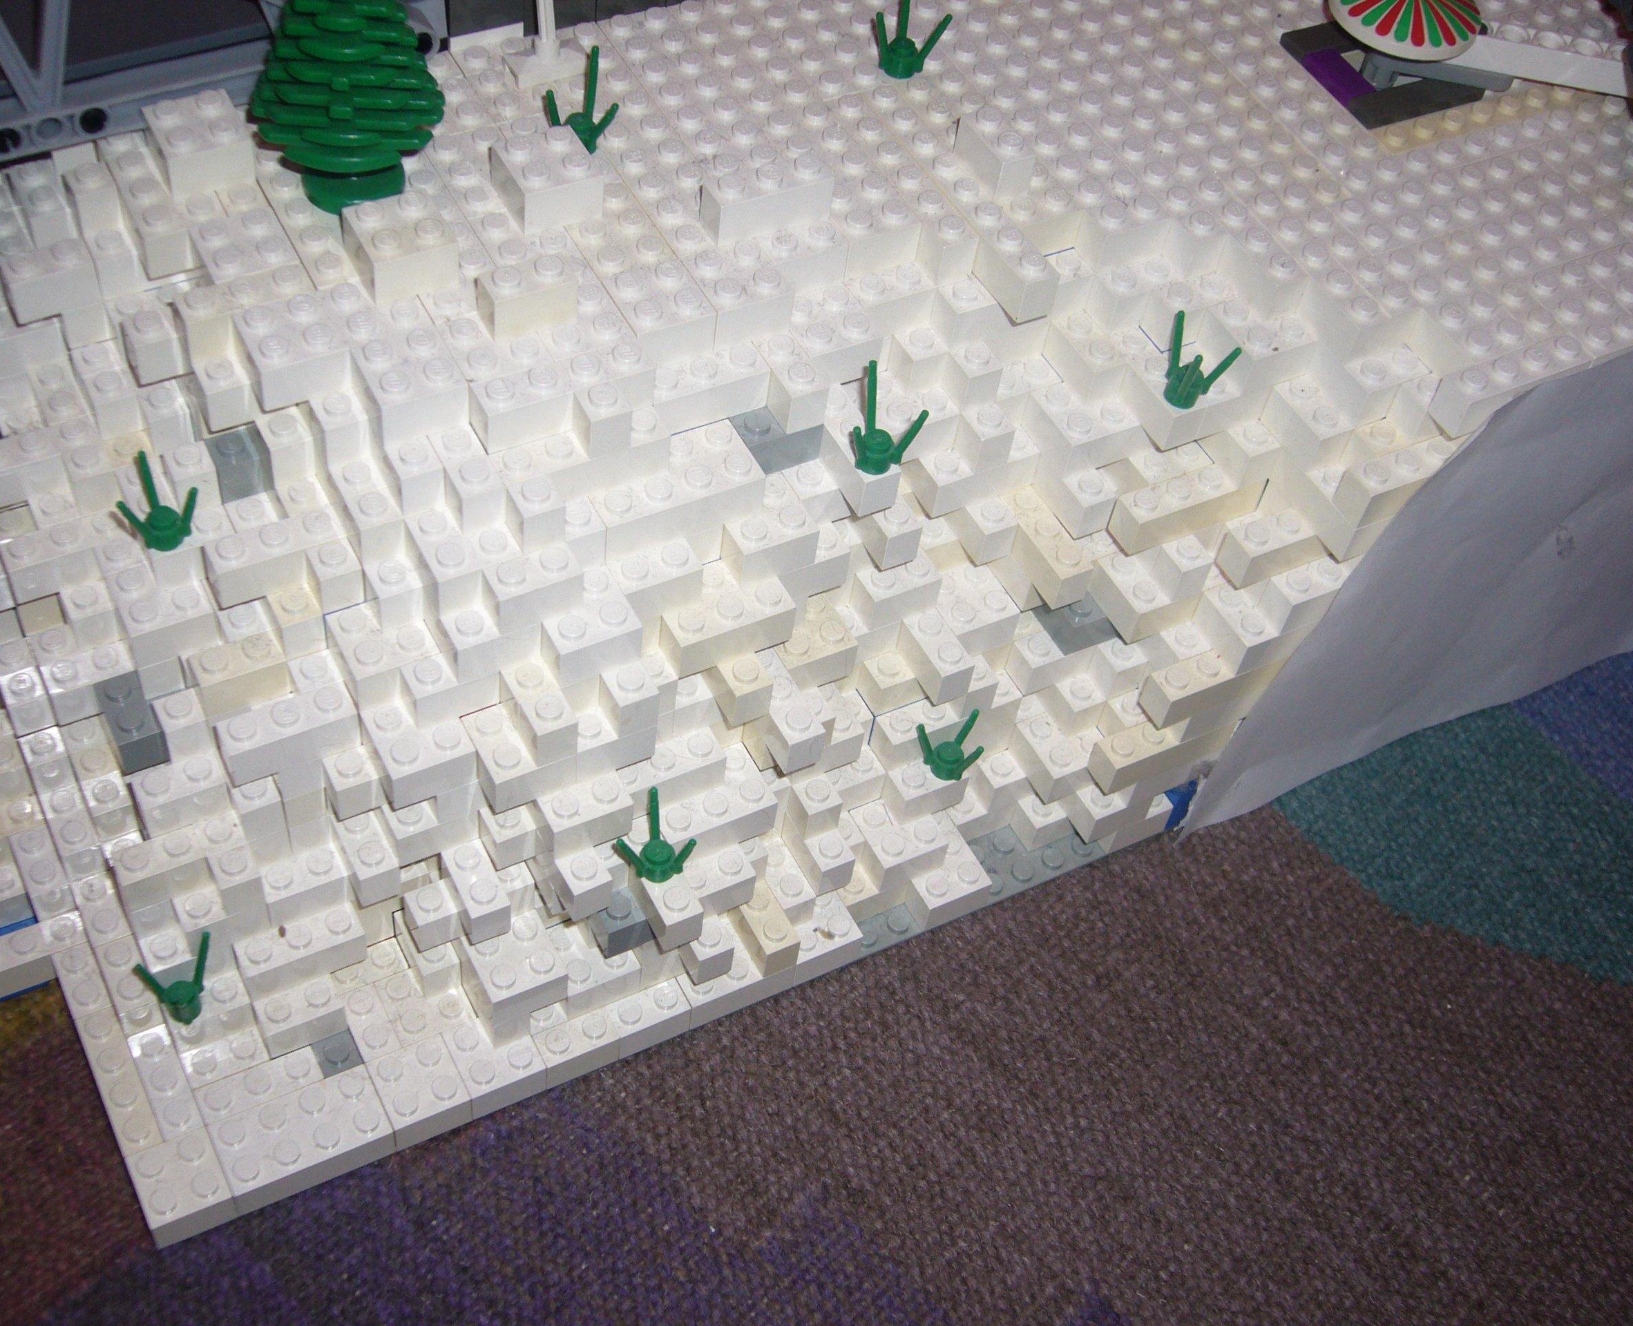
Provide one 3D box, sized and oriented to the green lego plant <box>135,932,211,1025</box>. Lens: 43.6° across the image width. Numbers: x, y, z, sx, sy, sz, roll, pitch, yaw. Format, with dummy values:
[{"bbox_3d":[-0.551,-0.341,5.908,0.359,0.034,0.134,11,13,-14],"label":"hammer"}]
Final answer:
[{"bbox_3d":[-0.121,0.060,0.383,0.012,0.018,0.016,12,52,2],"label":"green lego plant"}]

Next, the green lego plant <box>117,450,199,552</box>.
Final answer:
[{"bbox_3d":[-0.120,-0.029,0.367,0.015,0.018,0.013,-25,60,-24],"label":"green lego plant"}]

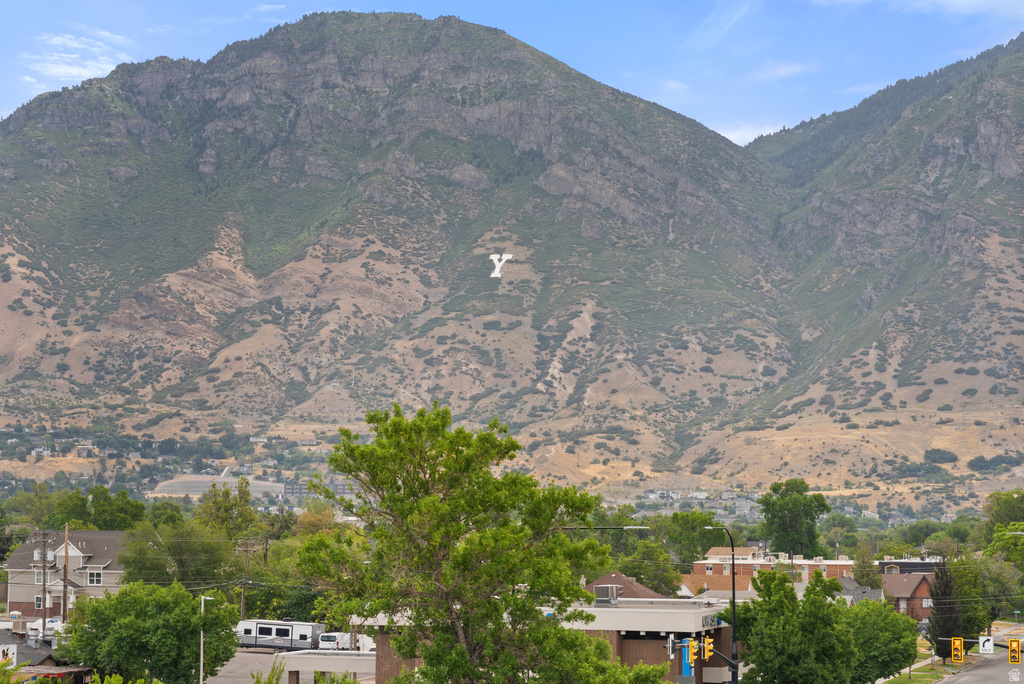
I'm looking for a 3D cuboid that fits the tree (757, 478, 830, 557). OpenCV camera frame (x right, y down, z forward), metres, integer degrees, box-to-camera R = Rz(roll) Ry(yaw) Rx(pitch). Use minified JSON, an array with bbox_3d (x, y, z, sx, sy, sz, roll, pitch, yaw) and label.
[{"bbox_3d":[55.710,37.990,394.280,14.500,21.000,14.000,-2,-6,20],"label":"tree"}]

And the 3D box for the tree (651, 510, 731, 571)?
[{"bbox_3d":[34.376,39.515,383.002,14.000,14.770,14.000,0,-5,0],"label":"tree"}]

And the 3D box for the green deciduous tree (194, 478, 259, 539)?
[{"bbox_3d":[-43.616,30.488,303.490,10.000,19.190,10.000,0,-5,0],"label":"green deciduous tree"}]

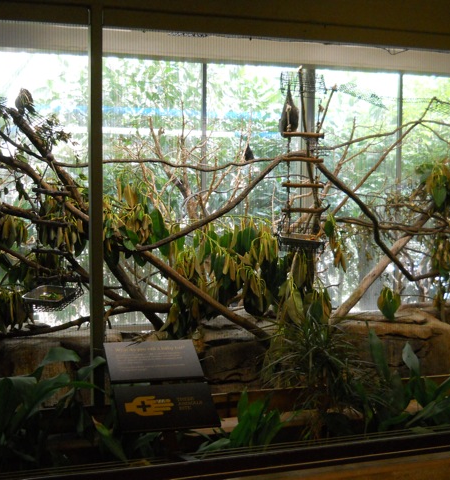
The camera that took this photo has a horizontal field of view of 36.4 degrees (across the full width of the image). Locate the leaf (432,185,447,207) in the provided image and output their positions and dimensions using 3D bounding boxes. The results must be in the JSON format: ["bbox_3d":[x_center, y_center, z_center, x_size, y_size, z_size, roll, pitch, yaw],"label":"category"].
[{"bbox_3d":[1.411,-0.293,4.500,0.100,0.143,0.040,1,3,11],"label":"leaf"}]

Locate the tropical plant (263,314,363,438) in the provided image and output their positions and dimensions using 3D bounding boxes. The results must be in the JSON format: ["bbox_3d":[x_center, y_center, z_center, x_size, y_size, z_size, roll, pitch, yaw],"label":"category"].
[{"bbox_3d":[0.352,0.547,2.720,0.390,0.490,0.380,0,3,-6],"label":"tropical plant"}]

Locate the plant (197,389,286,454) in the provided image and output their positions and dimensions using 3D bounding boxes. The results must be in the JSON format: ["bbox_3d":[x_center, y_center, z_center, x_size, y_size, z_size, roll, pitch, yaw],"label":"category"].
[{"bbox_3d":[0.061,0.676,2.520,0.310,0.260,0.270,0,3,-6],"label":"plant"}]

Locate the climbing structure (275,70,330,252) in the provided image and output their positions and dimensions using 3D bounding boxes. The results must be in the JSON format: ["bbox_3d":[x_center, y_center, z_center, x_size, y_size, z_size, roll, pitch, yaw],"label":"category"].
[{"bbox_3d":[0.465,-0.470,4.100,0.310,1.100,0.270,-1,3,-16],"label":"climbing structure"}]

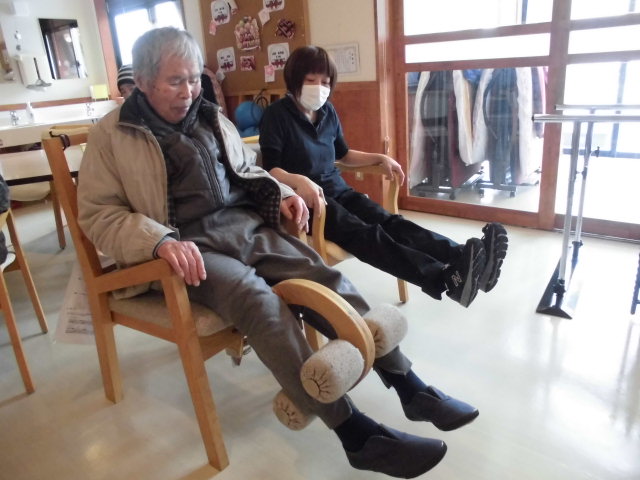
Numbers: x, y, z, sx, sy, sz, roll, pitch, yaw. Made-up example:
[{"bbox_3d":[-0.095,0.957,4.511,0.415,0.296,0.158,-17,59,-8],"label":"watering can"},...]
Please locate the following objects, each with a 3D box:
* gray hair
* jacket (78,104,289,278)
[{"bbox_3d":[-0.420,-0.484,1.316,0.205,0.180,0.175,24,33,34],"label":"gray hair"},{"bbox_3d":[-0.375,-0.142,1.418,0.470,0.530,0.580,13,26,39],"label":"jacket"}]

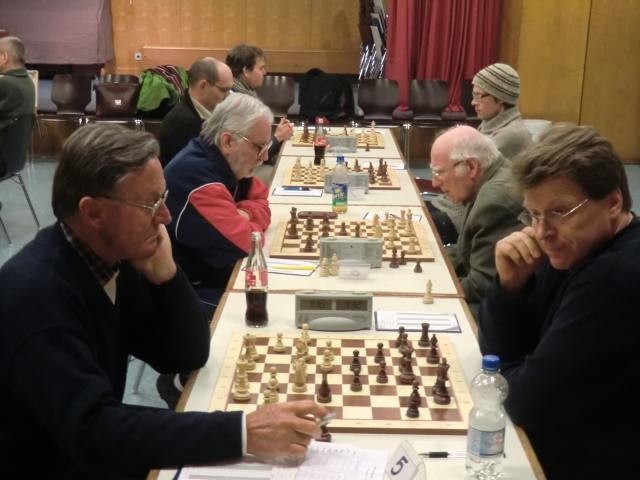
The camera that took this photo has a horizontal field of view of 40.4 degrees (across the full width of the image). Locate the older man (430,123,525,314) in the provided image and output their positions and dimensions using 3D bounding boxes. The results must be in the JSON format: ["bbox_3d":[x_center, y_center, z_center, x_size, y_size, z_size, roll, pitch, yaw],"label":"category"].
[{"bbox_3d":[0.625,0.183,3.060,0.670,1.160,0.540,1,14,1],"label":"older man"}]

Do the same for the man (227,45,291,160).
[{"bbox_3d":[-0.480,-0.516,5.380,0.700,1.320,0.500,1,14,1],"label":"man"}]

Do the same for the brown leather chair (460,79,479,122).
[{"bbox_3d":[1.710,-1.217,9.150,0.490,0.860,0.540,1,14,1],"label":"brown leather chair"}]

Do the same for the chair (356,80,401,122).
[{"bbox_3d":[0.625,-1.234,9.150,0.490,0.860,0.540,1,14,1],"label":"chair"}]

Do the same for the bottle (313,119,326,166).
[{"bbox_3d":[0.003,-0.524,4.631,0.062,0.245,0.062,1,14,1],"label":"bottle"}]

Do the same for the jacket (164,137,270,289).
[{"bbox_3d":[-0.405,-0.071,3.060,0.470,0.580,0.560,1,14,1],"label":"jacket"}]

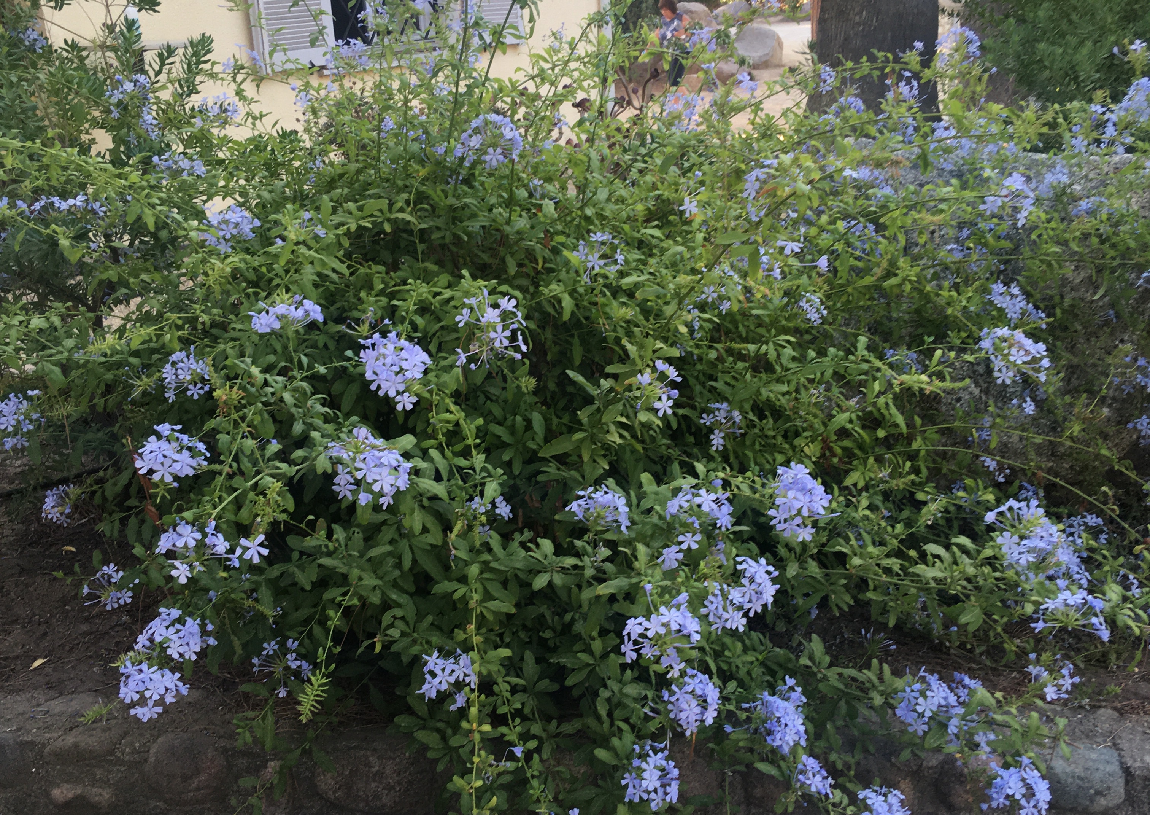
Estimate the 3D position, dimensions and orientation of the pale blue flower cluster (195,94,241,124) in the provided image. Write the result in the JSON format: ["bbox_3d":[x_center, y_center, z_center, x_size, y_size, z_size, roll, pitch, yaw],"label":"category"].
[{"bbox_3d":[-0.696,-0.581,2.500,0.089,0.058,0.078,0,19,7],"label":"pale blue flower cluster"}]

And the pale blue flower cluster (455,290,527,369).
[{"bbox_3d":[-0.124,-0.116,1.900,0.108,0.117,0.110,-3,19,0],"label":"pale blue flower cluster"}]

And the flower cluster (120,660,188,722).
[{"bbox_3d":[-0.603,0.405,1.840,0.100,0.091,0.085,-3,20,0],"label":"flower cluster"}]

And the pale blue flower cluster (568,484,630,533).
[{"bbox_3d":[0.039,0.158,2.020,0.098,0.077,0.086,0,19,7],"label":"pale blue flower cluster"}]

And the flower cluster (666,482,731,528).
[{"bbox_3d":[0.173,0.135,1.780,0.093,0.061,0.080,-2,19,5],"label":"flower cluster"}]

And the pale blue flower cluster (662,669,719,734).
[{"bbox_3d":[0.165,0.416,1.820,0.080,0.093,0.070,0,19,7],"label":"pale blue flower cluster"}]

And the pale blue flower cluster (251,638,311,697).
[{"bbox_3d":[-0.484,0.429,2.120,0.101,0.097,0.095,0,19,7],"label":"pale blue flower cluster"}]

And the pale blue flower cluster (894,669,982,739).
[{"bbox_3d":[0.552,0.450,1.950,0.135,0.105,0.100,-3,19,0],"label":"pale blue flower cluster"}]

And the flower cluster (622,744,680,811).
[{"bbox_3d":[0.116,0.564,1.960,0.086,0.096,0.080,-2,19,3],"label":"flower cluster"}]

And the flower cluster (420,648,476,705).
[{"bbox_3d":[-0.174,0.368,1.760,0.077,0.077,0.075,-3,20,0],"label":"flower cluster"}]

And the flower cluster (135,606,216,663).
[{"bbox_3d":[-0.607,0.345,1.950,0.124,0.086,0.109,0,19,7],"label":"flower cluster"}]

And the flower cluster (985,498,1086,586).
[{"bbox_3d":[0.667,0.194,1.860,0.146,0.127,0.115,-3,20,0],"label":"flower cluster"}]

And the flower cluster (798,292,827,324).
[{"bbox_3d":[0.546,-0.228,2.950,0.066,0.074,0.065,-3,19,0],"label":"flower cluster"}]

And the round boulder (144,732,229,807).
[{"bbox_3d":[-0.779,0.716,2.654,0.170,0.150,0.140,-1,19,7],"label":"round boulder"}]

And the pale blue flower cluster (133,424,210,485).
[{"bbox_3d":[-0.556,0.064,1.770,0.102,0.079,0.085,-10,20,-18],"label":"pale blue flower cluster"}]

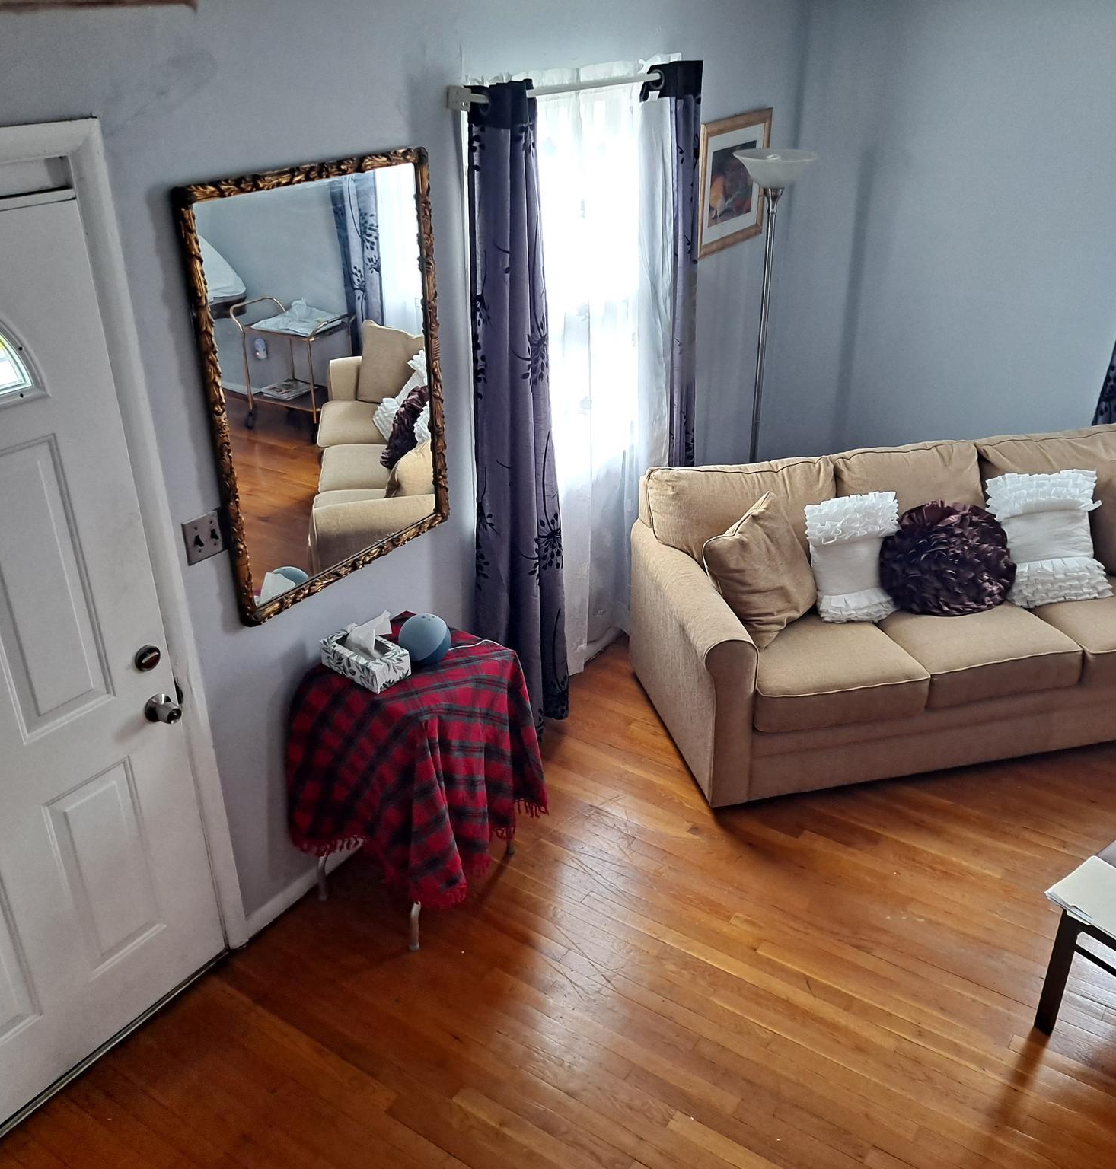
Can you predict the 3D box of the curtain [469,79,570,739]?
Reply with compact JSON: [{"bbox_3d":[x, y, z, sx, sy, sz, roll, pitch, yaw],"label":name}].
[{"bbox_3d":[-0.112,-0.397,3.515,0.140,2.140,0.430,18,33,31],"label":"curtain"}]

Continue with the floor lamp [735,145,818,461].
[{"bbox_3d":[0.821,-0.800,4.662,0.310,1.830,0.310,18,33,31],"label":"floor lamp"}]

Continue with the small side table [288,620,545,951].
[{"bbox_3d":[-0.399,0.502,3.252,0.500,0.600,0.560,18,33,31],"label":"small side table"}]

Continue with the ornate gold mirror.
[{"bbox_3d":[-0.569,-0.520,2.910,0.050,1.065,0.770,18,33,31],"label":"ornate gold mirror"}]

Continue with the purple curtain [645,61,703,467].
[{"bbox_3d":[0.413,-0.759,4.192,0.140,2.140,0.400,18,33,31],"label":"purple curtain"}]

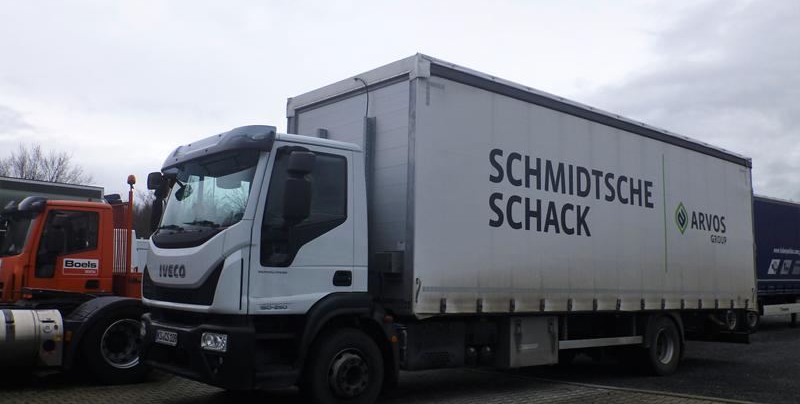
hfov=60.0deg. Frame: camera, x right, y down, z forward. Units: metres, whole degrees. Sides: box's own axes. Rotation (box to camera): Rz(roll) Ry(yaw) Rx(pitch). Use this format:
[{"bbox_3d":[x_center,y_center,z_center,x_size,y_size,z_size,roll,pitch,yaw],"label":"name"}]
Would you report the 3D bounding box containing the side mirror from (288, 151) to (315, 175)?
[{"bbox_3d":[-0.885,-0.356,6.227,0.210,0.215,0.125,-4,-8,36],"label":"side mirror"}]

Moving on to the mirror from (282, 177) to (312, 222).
[{"bbox_3d":[-0.901,-0.013,6.098,0.160,0.420,0.240,7,-9,-41],"label":"mirror"}]

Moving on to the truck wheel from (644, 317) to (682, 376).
[{"bbox_3d":[3.987,2.209,10.724,0.875,0.875,0.310,7,-9,-41],"label":"truck wheel"}]

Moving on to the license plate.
[{"bbox_3d":[-2.244,1.313,6.670,0.020,0.110,0.520,7,-9,-41],"label":"license plate"}]

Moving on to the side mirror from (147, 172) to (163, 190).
[{"bbox_3d":[-2.885,-0.242,8.196,0.140,0.200,0.210,7,-9,-41],"label":"side mirror"}]

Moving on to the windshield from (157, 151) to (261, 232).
[{"bbox_3d":[-2.123,-0.024,6.912,0.270,0.830,2.030,21,-18,-38],"label":"windshield"}]

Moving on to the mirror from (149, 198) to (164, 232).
[{"bbox_3d":[-2.835,0.159,8.172,0.160,0.420,0.240,7,-9,-41],"label":"mirror"}]

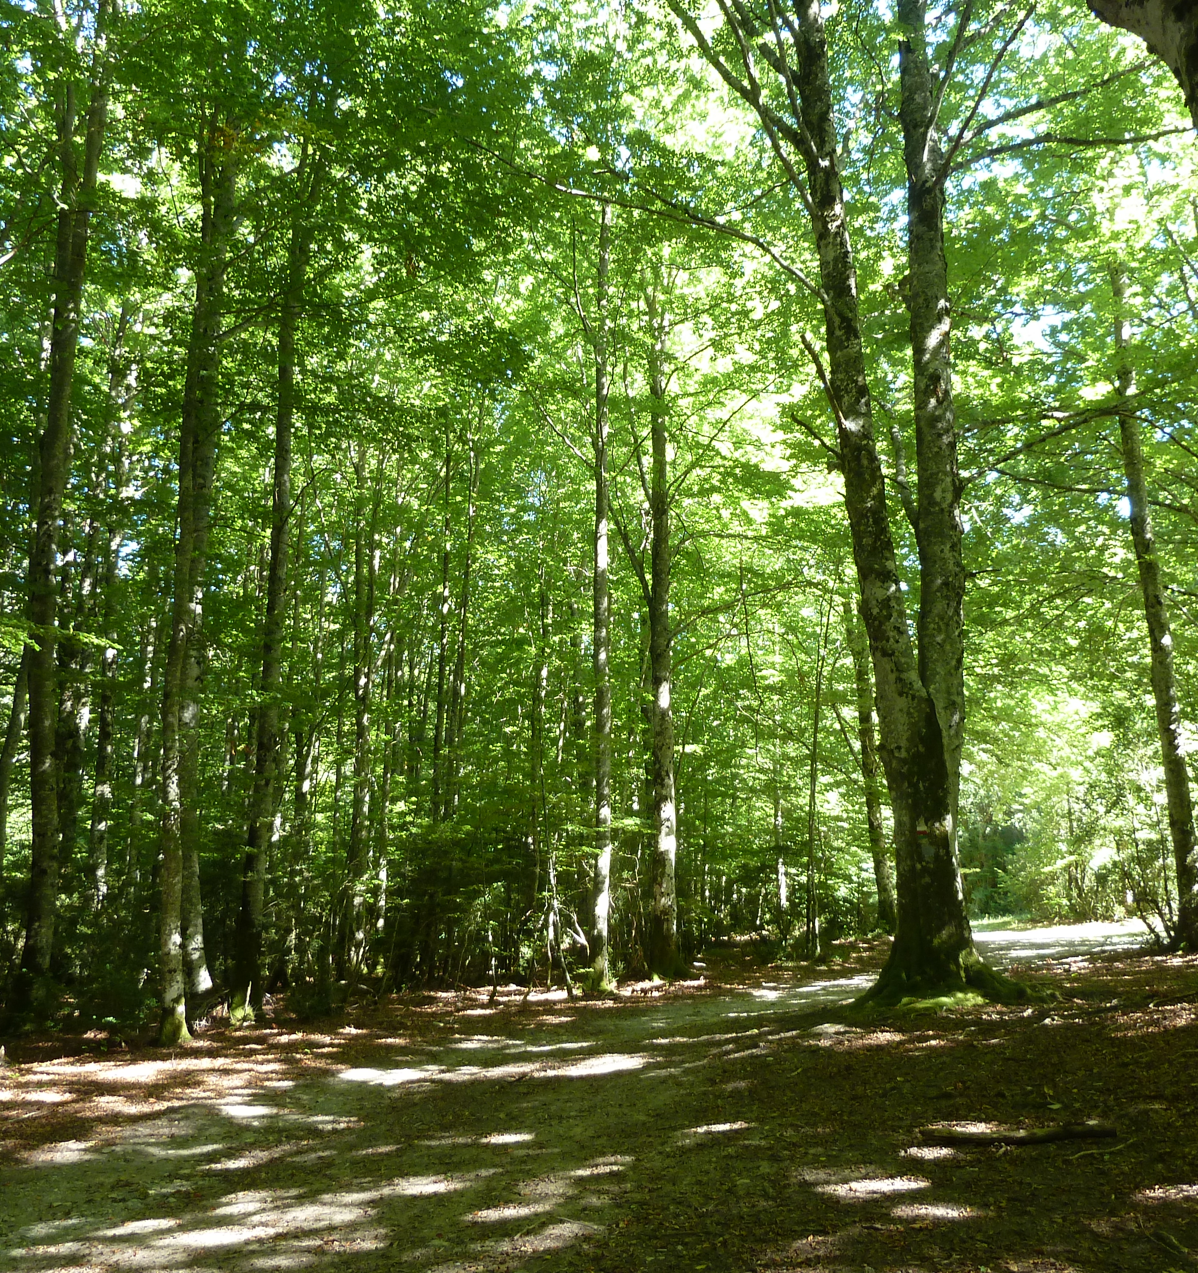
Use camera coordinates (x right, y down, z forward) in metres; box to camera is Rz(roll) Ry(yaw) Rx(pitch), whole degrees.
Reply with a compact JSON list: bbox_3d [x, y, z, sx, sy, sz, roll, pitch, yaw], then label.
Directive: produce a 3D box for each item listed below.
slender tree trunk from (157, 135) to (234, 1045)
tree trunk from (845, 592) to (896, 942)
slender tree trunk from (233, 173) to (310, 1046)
[{"bbox_3d":[-3.286,-0.594,10.221,0.360,7.600,0.340,0,-9,0],"label":"slender tree trunk"},{"bbox_3d":[4.287,2.011,19.533,0.340,5.290,0.320,-5,-9,-1],"label":"tree trunk"},{"bbox_3d":[-2.929,-0.666,11.252,0.350,8.000,0.340,1,-9,0],"label":"slender tree trunk"}]

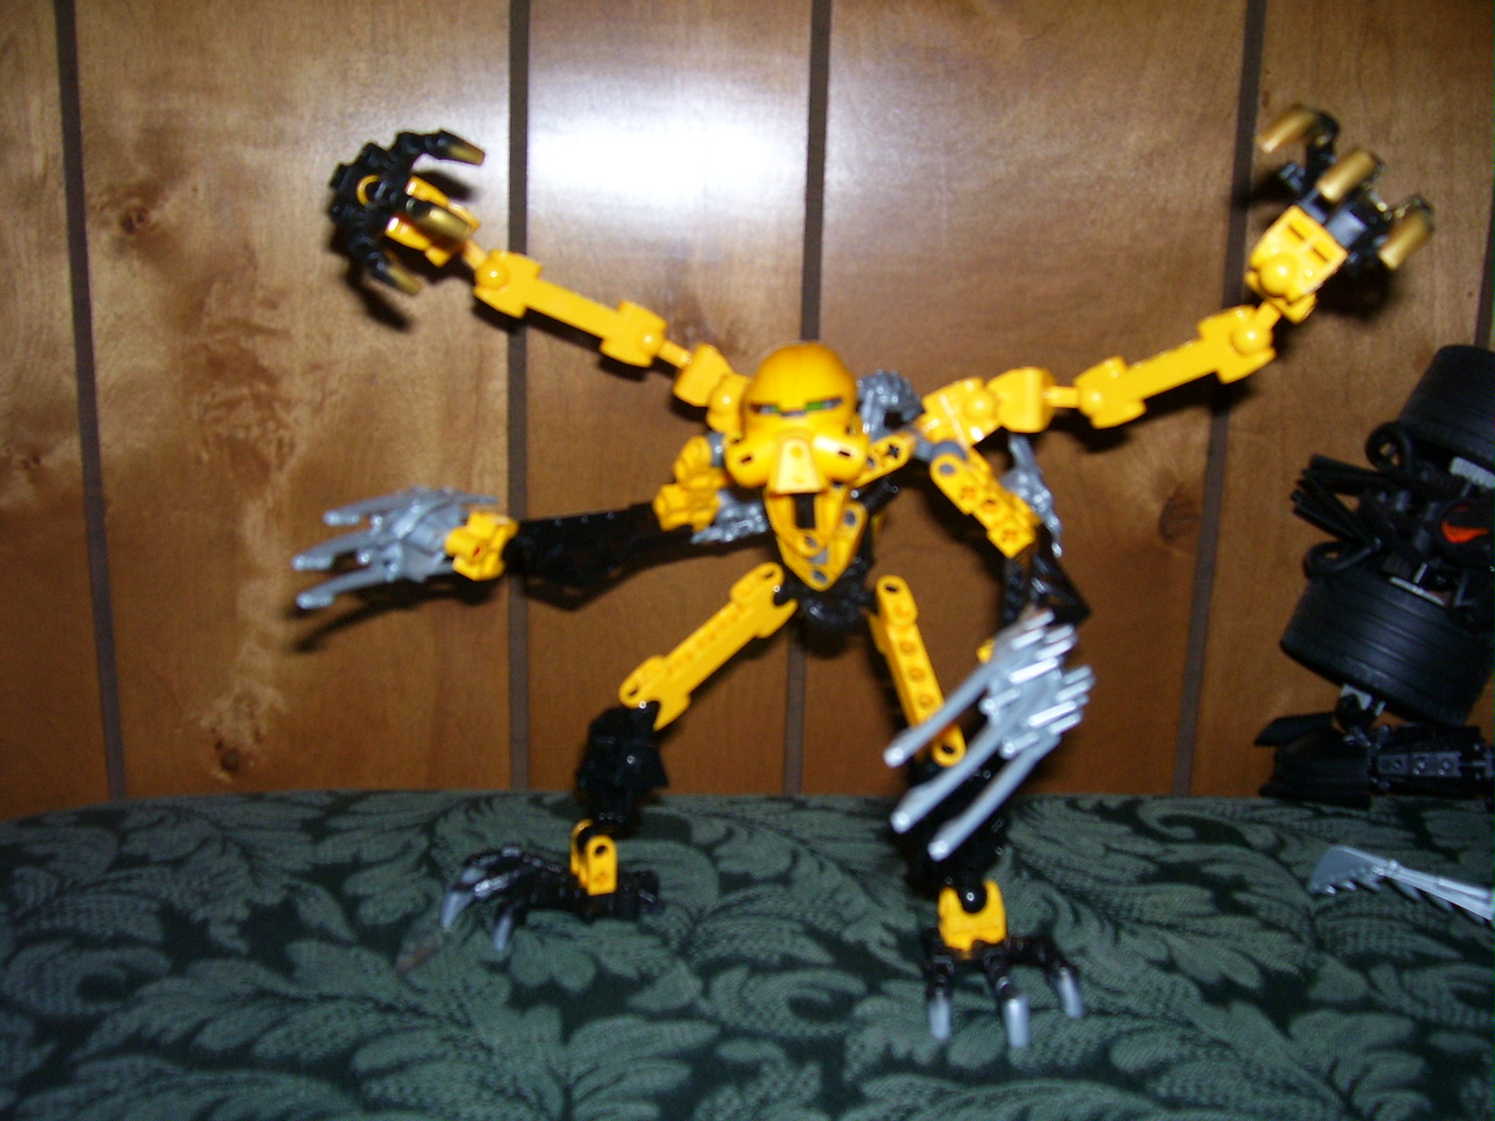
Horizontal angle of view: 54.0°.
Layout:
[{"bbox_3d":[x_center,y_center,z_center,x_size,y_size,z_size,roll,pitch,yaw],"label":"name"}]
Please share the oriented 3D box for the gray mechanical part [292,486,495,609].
[{"bbox_3d":[-0.093,-0.004,0.387,0.055,0.027,0.021,-15,6,-21],"label":"gray mechanical part"}]

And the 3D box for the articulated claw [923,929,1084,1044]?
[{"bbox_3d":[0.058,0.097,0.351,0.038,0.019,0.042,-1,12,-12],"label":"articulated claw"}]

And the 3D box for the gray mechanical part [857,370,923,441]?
[{"bbox_3d":[0.039,-0.042,0.403,0.020,0.021,0.020,1,12,-5],"label":"gray mechanical part"}]

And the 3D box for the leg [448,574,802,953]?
[{"bbox_3d":[-0.033,0.048,0.388,0.092,0.093,0.037,0,12,-10],"label":"leg"}]

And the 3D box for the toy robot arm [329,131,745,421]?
[{"bbox_3d":[-0.054,-0.077,0.400,0.133,0.042,0.054,26,0,-2],"label":"toy robot arm"}]

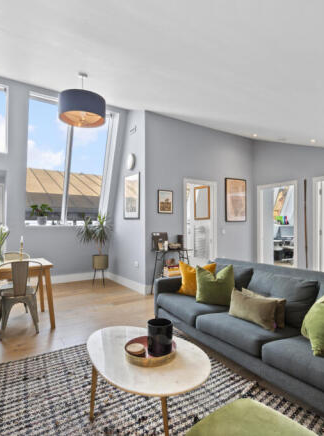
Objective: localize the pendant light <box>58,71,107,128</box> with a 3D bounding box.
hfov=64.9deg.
[{"bbox_3d":[-0.812,-1.237,2.600,0.450,0.480,0.450,0,0,-30],"label":"pendant light"}]

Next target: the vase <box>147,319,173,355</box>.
[{"bbox_3d":[-0.014,0.807,1.730,0.167,0.187,0.167,0,0,0],"label":"vase"}]

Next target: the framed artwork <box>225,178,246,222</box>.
[{"bbox_3d":[1.600,-0.372,5.480,0.620,0.930,0.030,0,0,-30],"label":"framed artwork"}]

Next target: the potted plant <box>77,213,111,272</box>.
[{"bbox_3d":[-1.340,0.570,5.000,0.620,1.330,0.560,0,0,-30],"label":"potted plant"}]

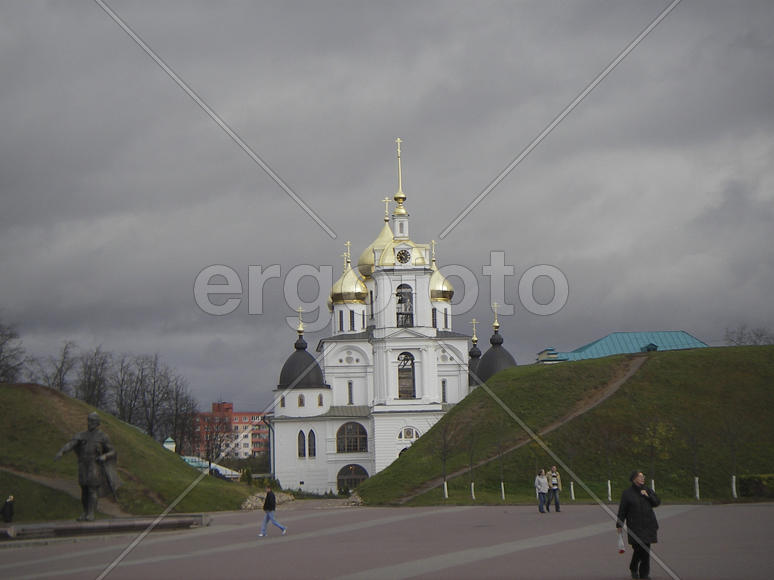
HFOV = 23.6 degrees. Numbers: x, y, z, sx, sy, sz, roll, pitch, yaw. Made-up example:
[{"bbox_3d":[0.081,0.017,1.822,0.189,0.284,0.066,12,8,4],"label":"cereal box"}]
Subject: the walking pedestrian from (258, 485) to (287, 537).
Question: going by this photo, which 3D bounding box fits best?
[{"bbox_3d":[-3.726,7.207,60.500,0.880,1.690,0.520,-2,-5,-5],"label":"walking pedestrian"}]

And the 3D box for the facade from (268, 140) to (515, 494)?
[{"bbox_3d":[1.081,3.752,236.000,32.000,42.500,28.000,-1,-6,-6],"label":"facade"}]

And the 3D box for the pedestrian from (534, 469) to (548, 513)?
[{"bbox_3d":[5.788,7.539,69.500,0.500,1.640,0.360,0,-6,-18],"label":"pedestrian"}]

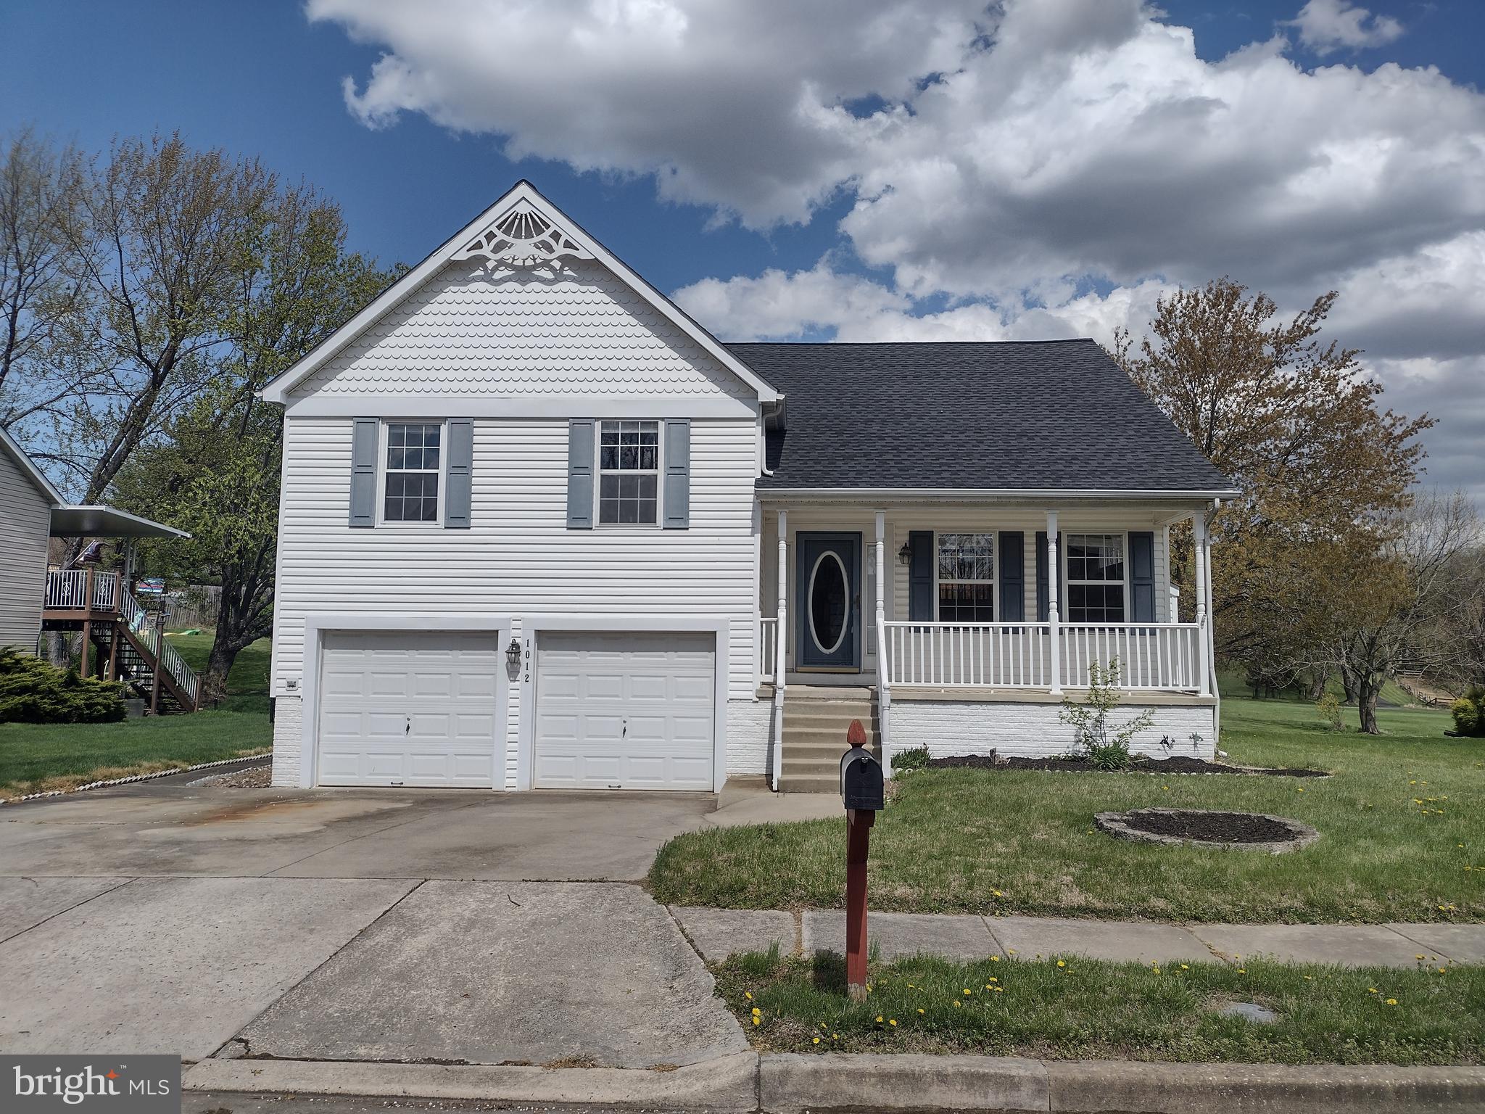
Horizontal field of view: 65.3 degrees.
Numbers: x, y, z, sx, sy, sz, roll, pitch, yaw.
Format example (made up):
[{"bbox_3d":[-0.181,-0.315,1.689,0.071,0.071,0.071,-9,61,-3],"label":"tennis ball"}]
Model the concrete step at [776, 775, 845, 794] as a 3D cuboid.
[{"bbox_3d":[1.043,2.745,13.934,1.280,0.175,0.300,0,-5,2],"label":"concrete step"}]

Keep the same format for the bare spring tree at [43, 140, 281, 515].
[{"bbox_3d":[-17.791,-4.602,35.148,7.176,16.215,7.000,0,-5,2],"label":"bare spring tree"}]

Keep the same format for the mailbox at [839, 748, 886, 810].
[{"bbox_3d":[0.530,0.989,5.183,0.162,0.225,0.490,0,-5,2],"label":"mailbox"}]

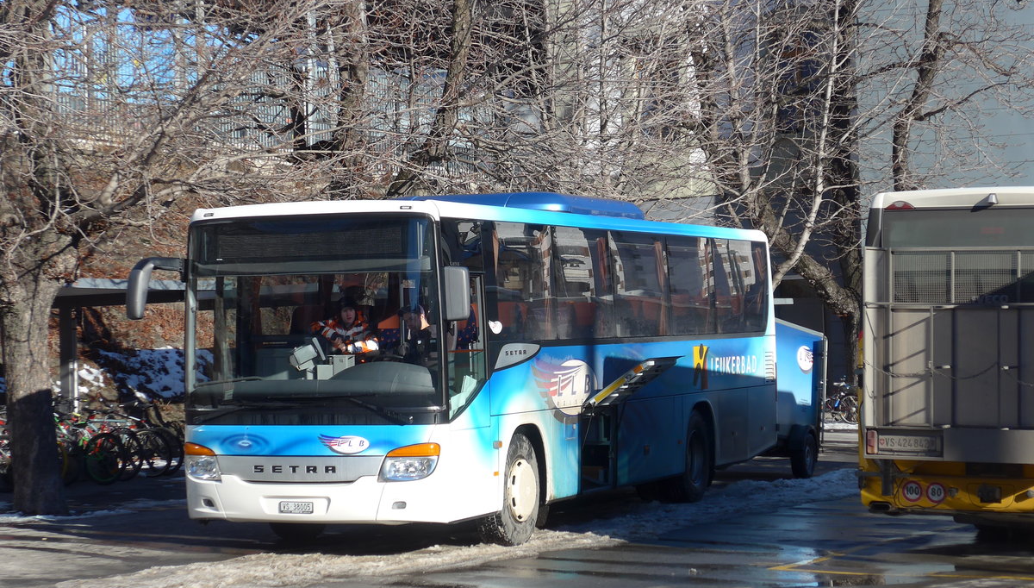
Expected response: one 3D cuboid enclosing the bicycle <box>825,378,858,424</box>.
[{"bbox_3d":[7.172,2.437,58.500,1.720,1.060,0.580,0,-1,0],"label":"bicycle"}]

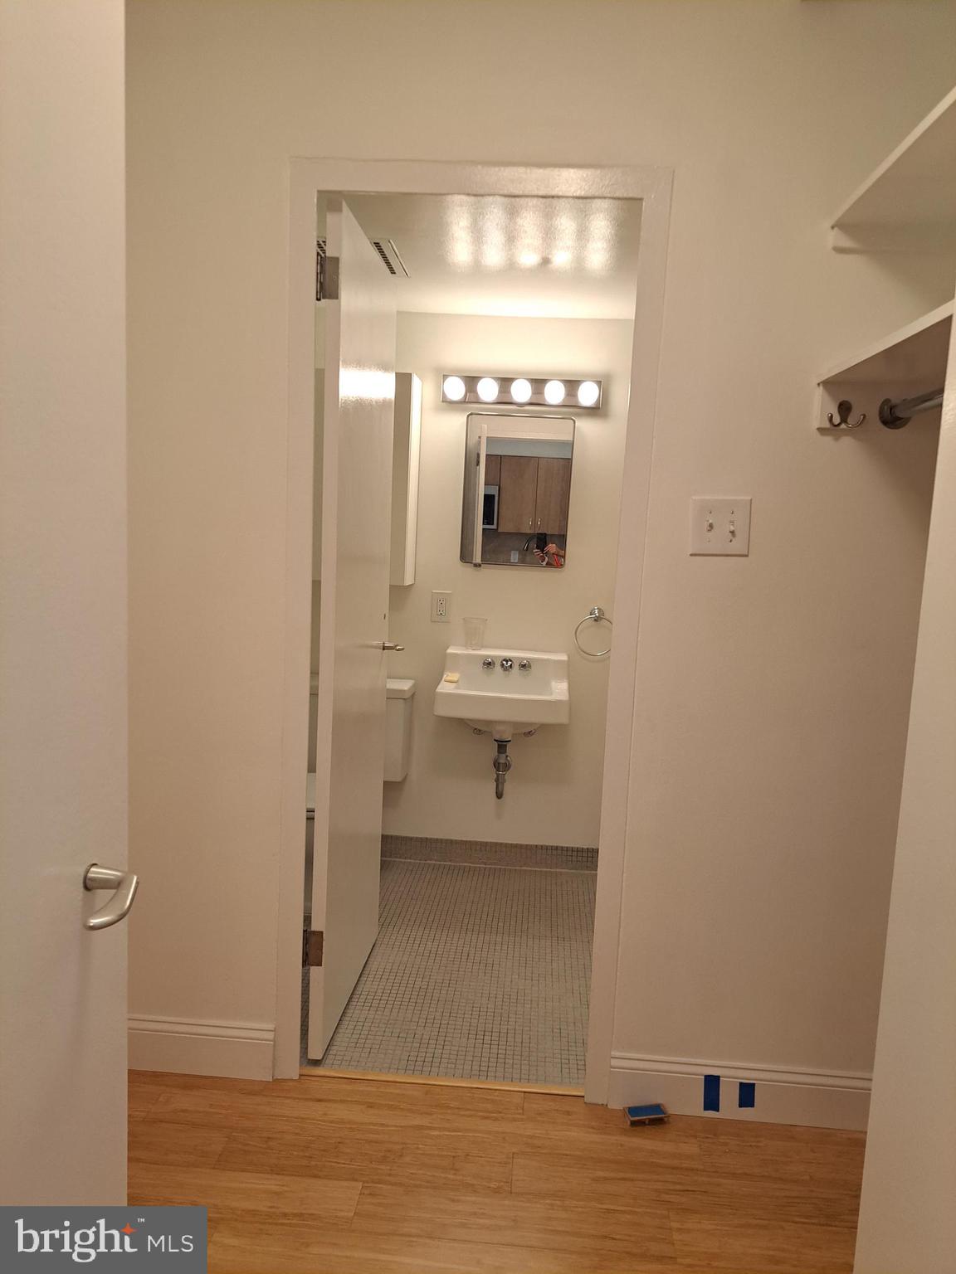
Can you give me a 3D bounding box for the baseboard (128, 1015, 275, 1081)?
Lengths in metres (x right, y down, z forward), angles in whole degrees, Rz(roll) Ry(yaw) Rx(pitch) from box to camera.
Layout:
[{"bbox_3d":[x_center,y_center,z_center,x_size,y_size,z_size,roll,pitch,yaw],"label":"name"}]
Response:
[{"bbox_3d":[-0.689,0.979,2.117,0.410,0.138,0.017,3,7,3],"label":"baseboard"}]

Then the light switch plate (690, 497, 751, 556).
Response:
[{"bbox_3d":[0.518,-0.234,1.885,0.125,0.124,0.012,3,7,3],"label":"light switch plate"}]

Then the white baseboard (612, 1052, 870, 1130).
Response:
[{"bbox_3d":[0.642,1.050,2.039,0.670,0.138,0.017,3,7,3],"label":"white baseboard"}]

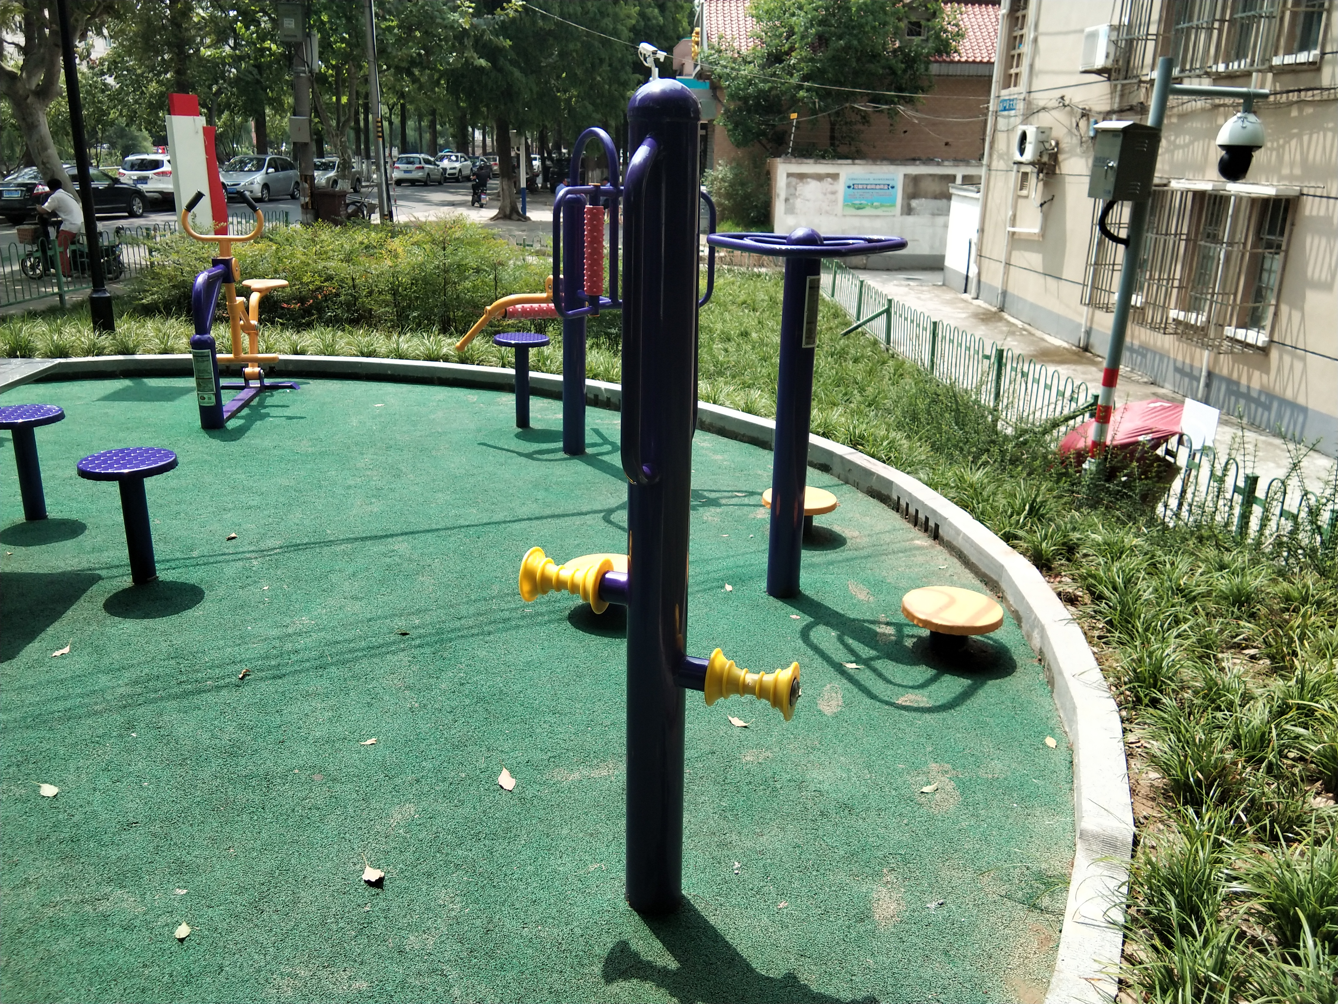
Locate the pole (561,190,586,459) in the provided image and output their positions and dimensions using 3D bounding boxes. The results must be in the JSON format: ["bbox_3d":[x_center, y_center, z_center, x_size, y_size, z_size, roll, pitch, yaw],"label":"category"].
[{"bbox_3d":[-0.475,-0.875,5.992,0.117,1.290,0.117,1,17,0],"label":"pole"}]

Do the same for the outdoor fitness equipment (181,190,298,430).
[{"bbox_3d":[-2.527,-1.211,7.007,0.510,1.240,1.450,0,17,-5],"label":"outdoor fitness equipment"}]

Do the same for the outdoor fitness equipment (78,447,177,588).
[{"bbox_3d":[-1.829,0.066,4.125,0.310,0.440,0.310,1,17,0],"label":"outdoor fitness equipment"}]

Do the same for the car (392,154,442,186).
[{"bbox_3d":[-13.601,-18.240,65.774,1.800,1.650,4.450,3,17,5],"label":"car"}]

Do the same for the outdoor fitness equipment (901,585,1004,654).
[{"bbox_3d":[0.879,0.384,3.725,0.310,0.150,0.310,1,17,0],"label":"outdoor fitness equipment"}]

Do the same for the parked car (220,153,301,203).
[{"bbox_3d":[-15.522,-12.322,45.541,1.790,1.655,4.750,3,17,6],"label":"parked car"}]

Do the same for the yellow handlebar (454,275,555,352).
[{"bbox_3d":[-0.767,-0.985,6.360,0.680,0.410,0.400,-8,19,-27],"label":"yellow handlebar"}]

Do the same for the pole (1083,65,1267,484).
[{"bbox_3d":[2.898,-1.345,7.125,0.950,2.420,0.340,0,17,-12],"label":"pole"}]

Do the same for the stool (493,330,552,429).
[{"bbox_3d":[-0.820,-0.674,6.706,0.305,0.500,0.305,1,17,0],"label":"stool"}]

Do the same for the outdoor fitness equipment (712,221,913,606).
[{"bbox_3d":[0.435,-0.280,4.033,0.680,1.245,0.620,1,17,0],"label":"outdoor fitness equipment"}]

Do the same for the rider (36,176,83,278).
[{"bbox_3d":[-10.094,-4.533,19.805,0.680,1.660,0.520,1,17,-2],"label":"rider"}]

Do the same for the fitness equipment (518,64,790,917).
[{"bbox_3d":[-0.025,0.050,2.214,0.570,1.580,0.370,7,18,18],"label":"fitness equipment"}]

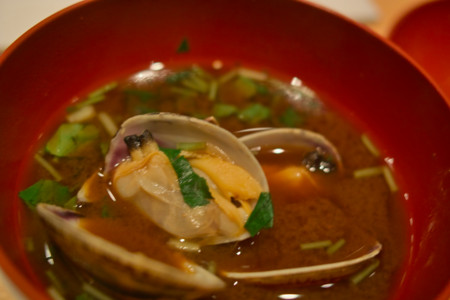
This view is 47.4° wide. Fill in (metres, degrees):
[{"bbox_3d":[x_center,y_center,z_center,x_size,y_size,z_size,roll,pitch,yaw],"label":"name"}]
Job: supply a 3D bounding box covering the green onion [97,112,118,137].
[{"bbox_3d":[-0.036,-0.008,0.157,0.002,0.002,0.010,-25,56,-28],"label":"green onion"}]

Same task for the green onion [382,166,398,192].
[{"bbox_3d":[0.051,0.009,0.158,0.002,0.002,0.010,-1,48,-9],"label":"green onion"}]

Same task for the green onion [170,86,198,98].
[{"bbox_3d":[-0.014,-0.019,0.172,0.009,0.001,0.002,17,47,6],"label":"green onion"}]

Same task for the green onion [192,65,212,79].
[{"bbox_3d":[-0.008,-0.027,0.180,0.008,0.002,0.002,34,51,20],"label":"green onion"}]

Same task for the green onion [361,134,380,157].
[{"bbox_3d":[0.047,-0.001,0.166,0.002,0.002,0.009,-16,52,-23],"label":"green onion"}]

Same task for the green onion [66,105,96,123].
[{"bbox_3d":[-0.045,-0.012,0.163,0.009,0.003,0.004,-32,59,-31],"label":"green onion"}]

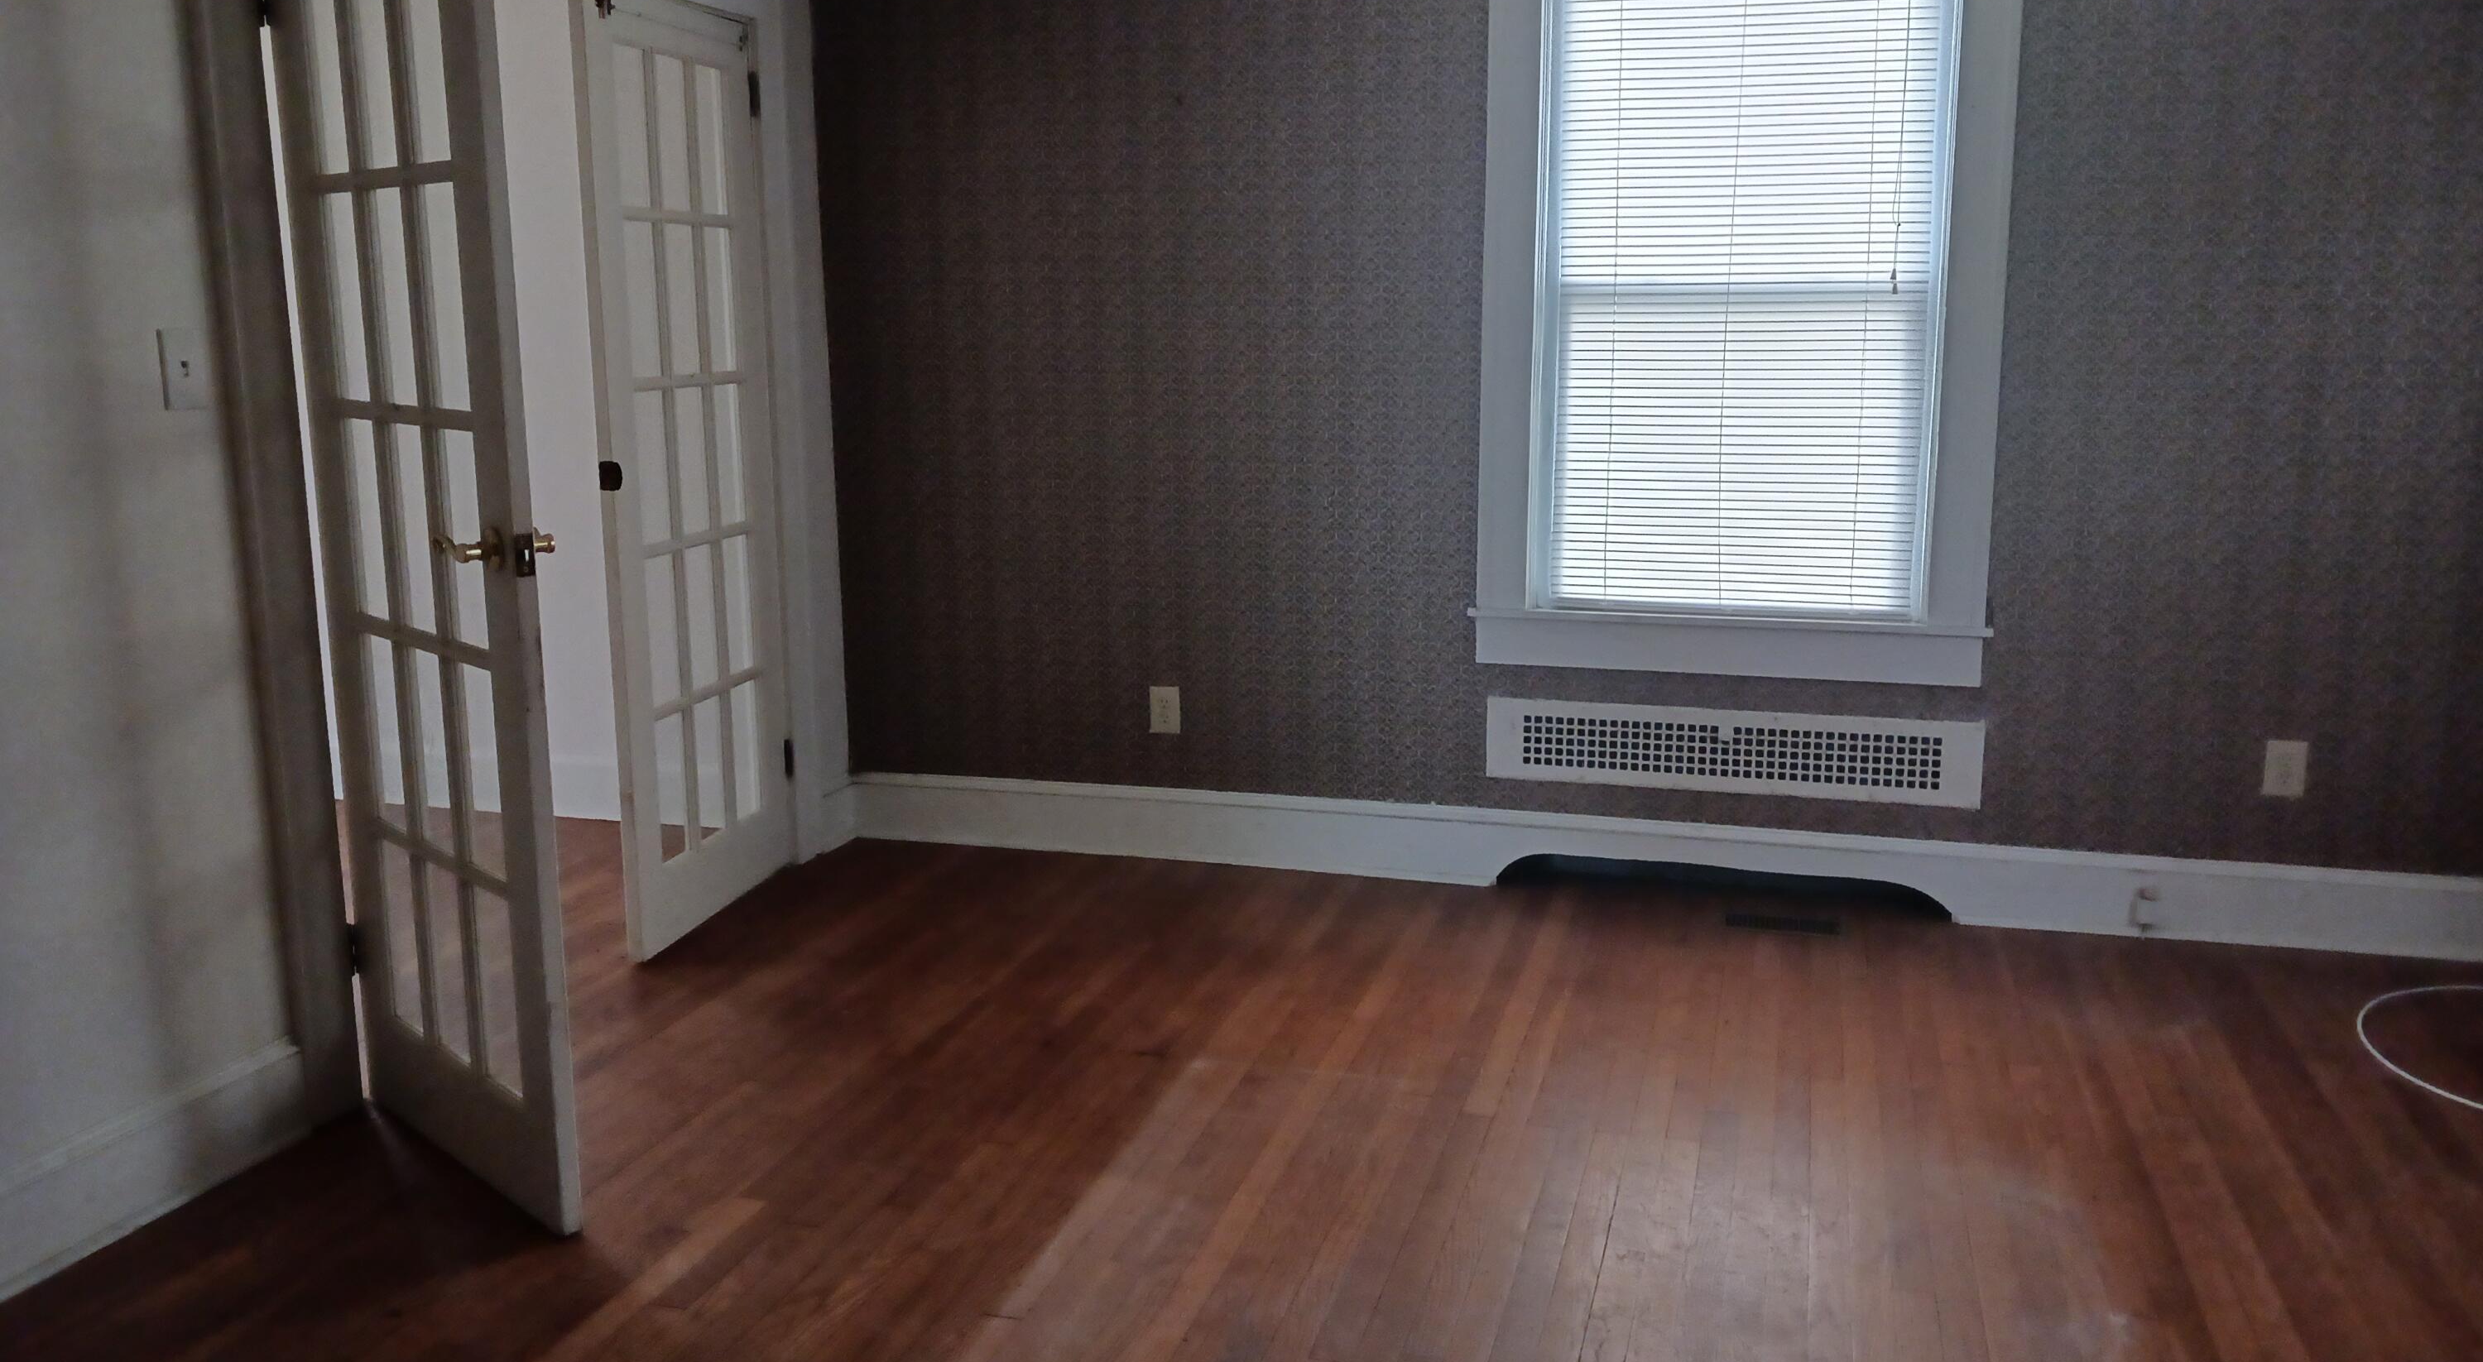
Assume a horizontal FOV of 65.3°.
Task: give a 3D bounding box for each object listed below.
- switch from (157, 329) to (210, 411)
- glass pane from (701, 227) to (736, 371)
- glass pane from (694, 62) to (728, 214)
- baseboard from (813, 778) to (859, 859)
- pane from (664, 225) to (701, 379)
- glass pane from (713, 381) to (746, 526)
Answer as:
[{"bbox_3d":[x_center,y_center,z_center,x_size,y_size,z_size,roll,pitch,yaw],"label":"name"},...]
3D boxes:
[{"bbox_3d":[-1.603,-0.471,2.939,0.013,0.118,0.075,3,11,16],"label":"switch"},{"bbox_3d":[-1.177,-0.854,4.353,0.015,0.315,0.127,2,11,12],"label":"glass pane"},{"bbox_3d":[-1.179,-1.194,4.289,0.015,0.313,0.127,2,11,12],"label":"glass pane"},{"bbox_3d":[-1.048,0.341,4.989,0.020,0.174,0.187,3,11,16],"label":"baseboard"},{"bbox_3d":[-1.214,-0.823,4.185,0.015,0.315,0.127,2,11,12],"label":"pane"},{"bbox_3d":[-1.175,-0.515,4.417,0.015,0.316,0.127,2,11,12],"label":"glass pane"}]

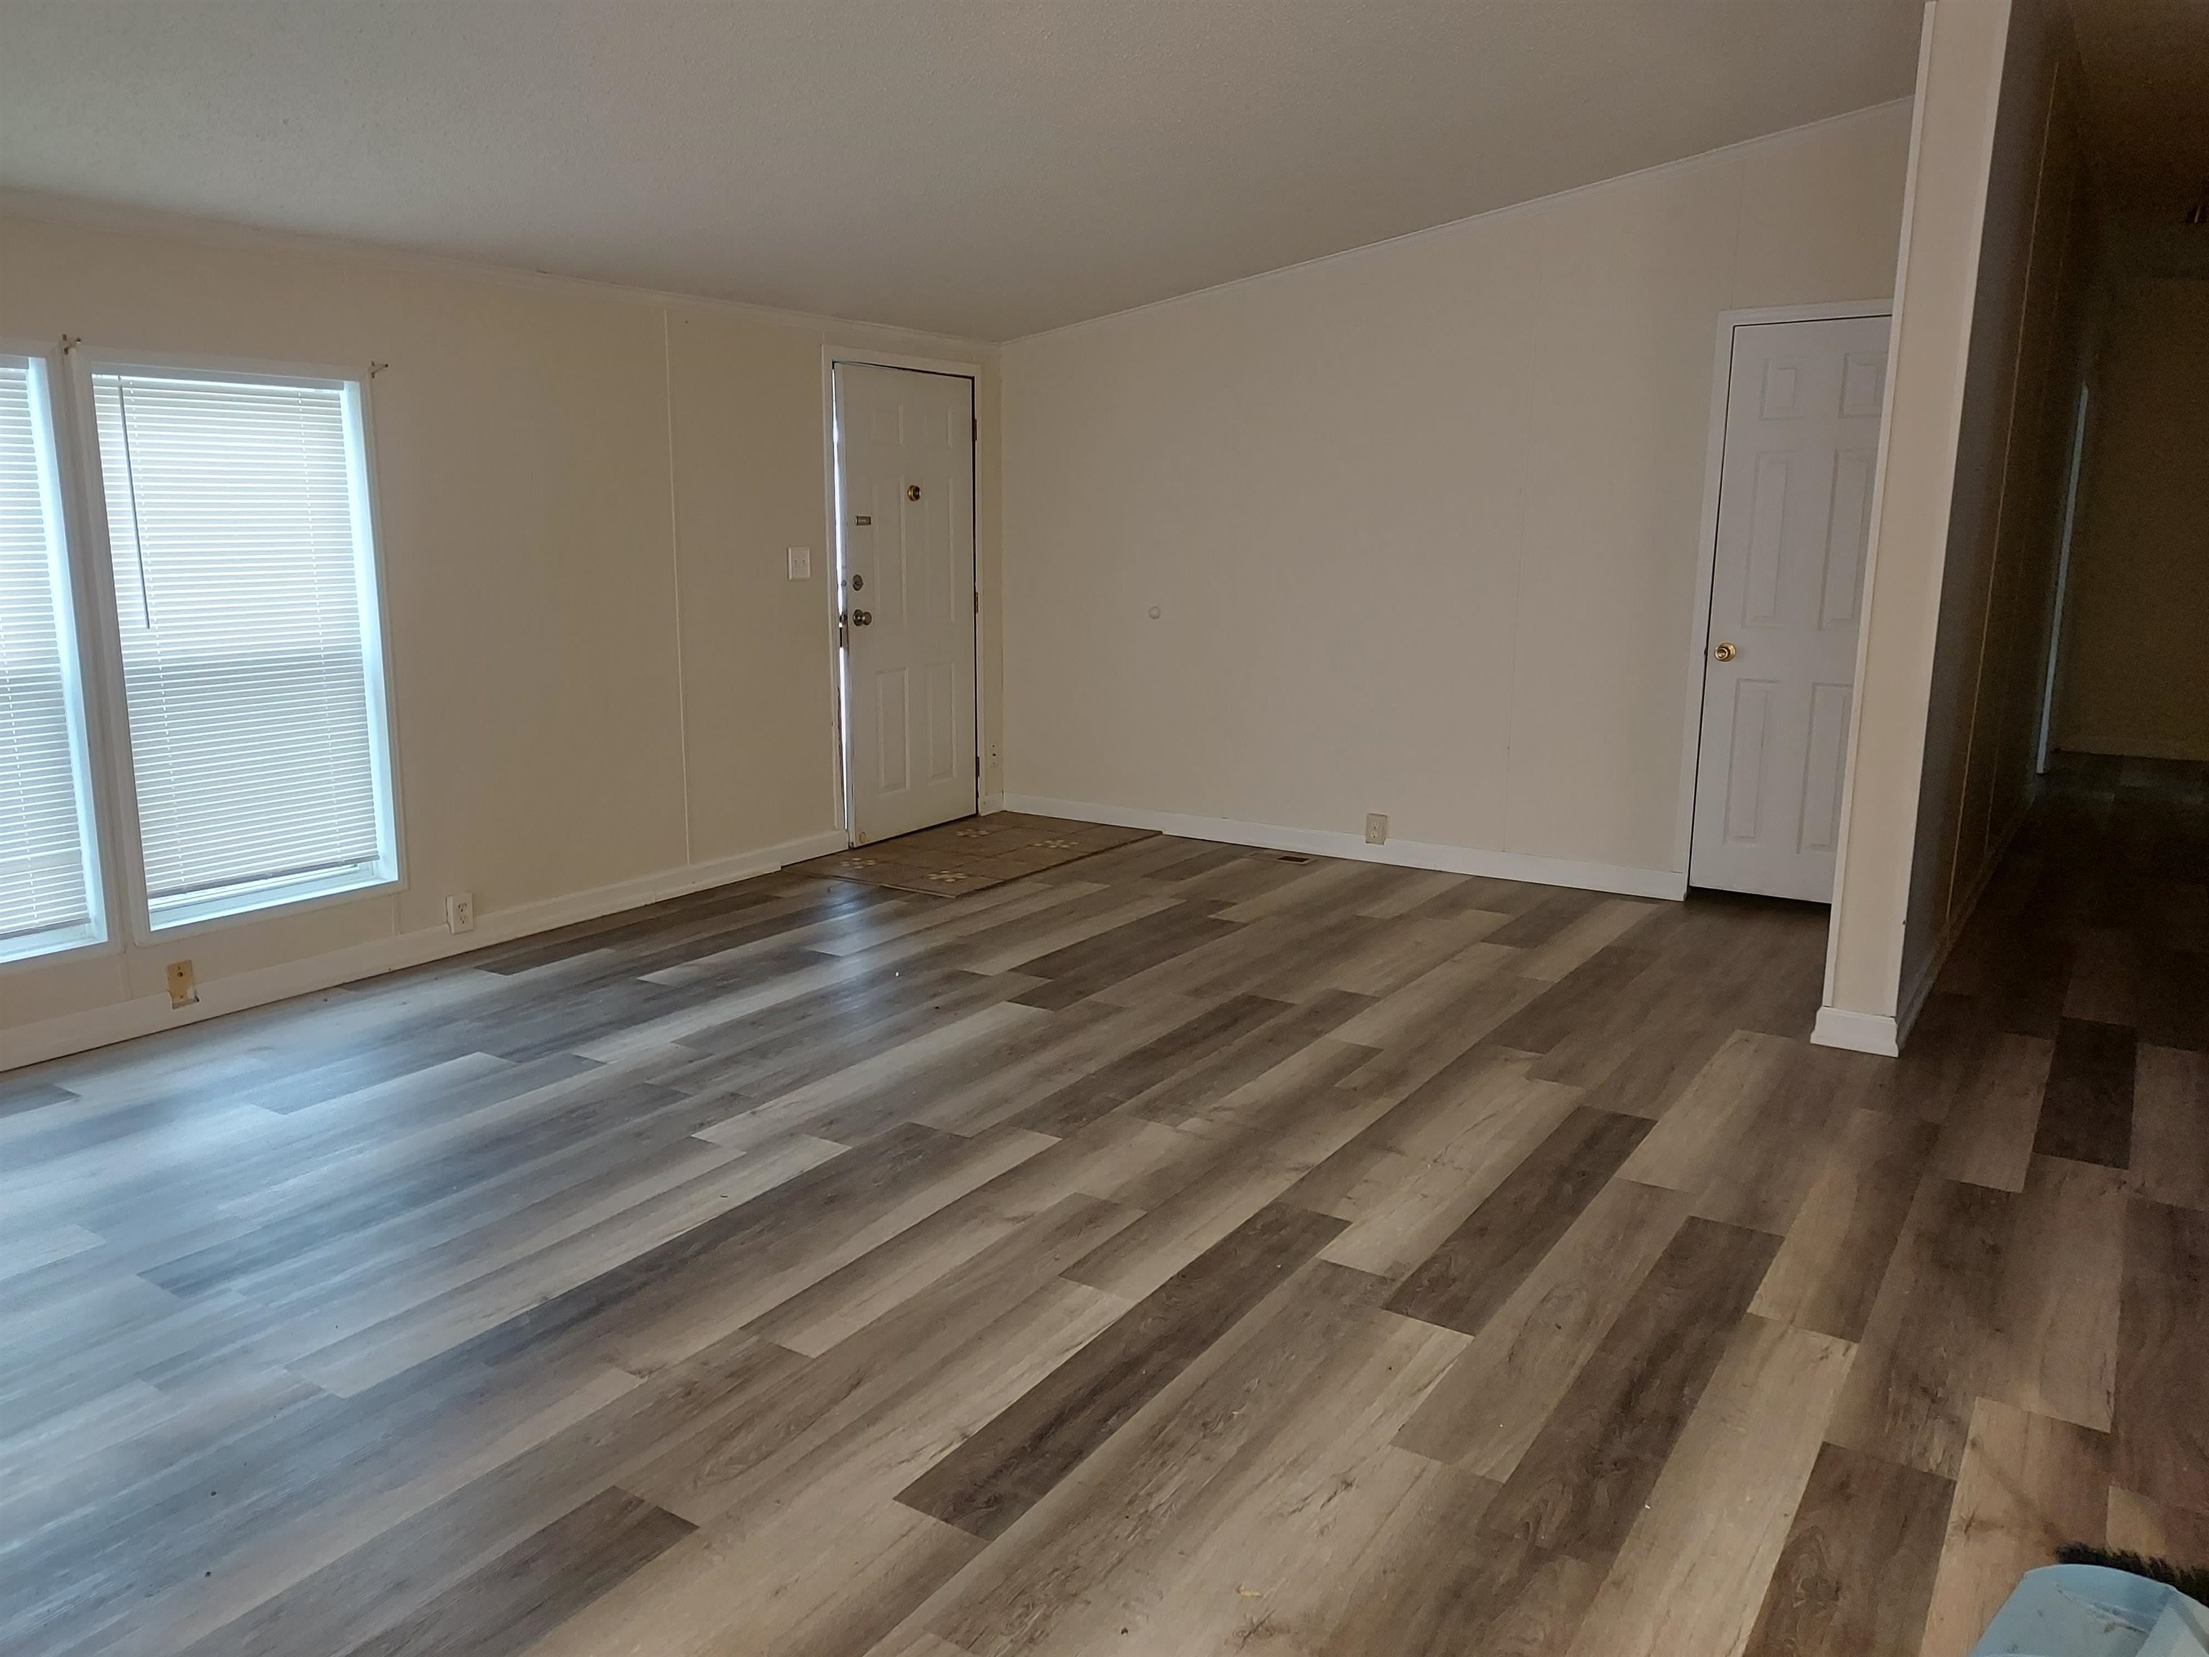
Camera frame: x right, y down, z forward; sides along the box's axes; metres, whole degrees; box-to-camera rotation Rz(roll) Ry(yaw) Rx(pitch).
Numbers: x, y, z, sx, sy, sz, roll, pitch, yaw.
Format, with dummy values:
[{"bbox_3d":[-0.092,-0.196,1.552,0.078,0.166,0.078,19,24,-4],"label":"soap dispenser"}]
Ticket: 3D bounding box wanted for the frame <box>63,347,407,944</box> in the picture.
[{"bbox_3d":[-2.440,-0.518,4.547,0.100,1.560,0.822,8,13,32],"label":"frame"}]

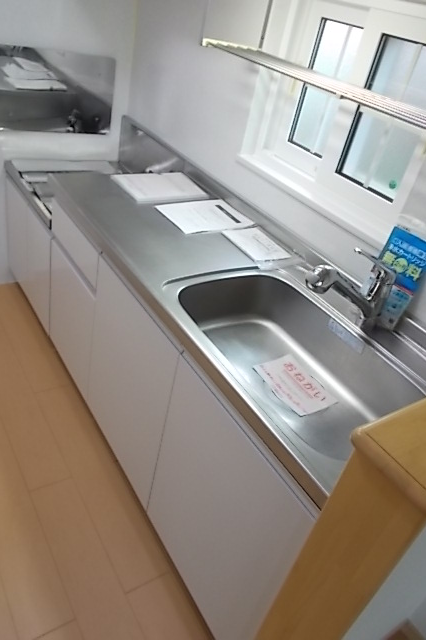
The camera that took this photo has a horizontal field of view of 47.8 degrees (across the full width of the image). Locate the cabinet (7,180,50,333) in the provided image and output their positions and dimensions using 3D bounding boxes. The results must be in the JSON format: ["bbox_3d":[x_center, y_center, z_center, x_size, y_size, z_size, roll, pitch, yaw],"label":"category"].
[{"bbox_3d":[-0.640,-0.341,2.329,0.500,0.498,0.656,-11,41,-33],"label":"cabinet"}]

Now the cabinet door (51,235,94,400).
[{"bbox_3d":[-0.542,0.006,1.850,0.022,0.487,0.448,-12,41,-33],"label":"cabinet door"}]

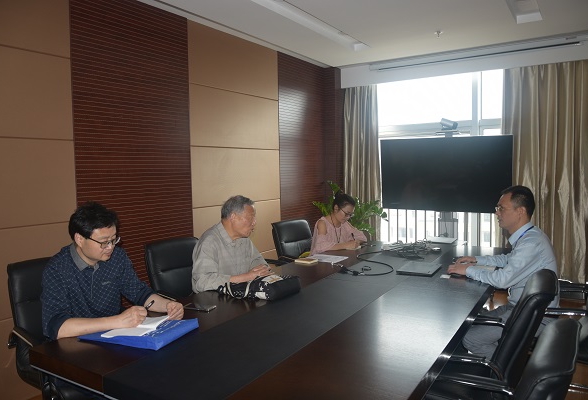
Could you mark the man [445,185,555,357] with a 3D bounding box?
[{"bbox_3d":[1.157,0.560,2.580,0.640,1.280,0.520,2,5,32],"label":"man"}]

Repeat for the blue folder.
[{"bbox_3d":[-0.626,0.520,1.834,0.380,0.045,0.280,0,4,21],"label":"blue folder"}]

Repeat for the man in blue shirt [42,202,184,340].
[{"bbox_3d":[-0.844,0.639,2.007,0.640,1.270,0.540,3,5,38],"label":"man in blue shirt"}]

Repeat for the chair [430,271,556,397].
[{"bbox_3d":[0.806,0.765,2.000,0.650,0.970,0.600,2,5,32],"label":"chair"}]

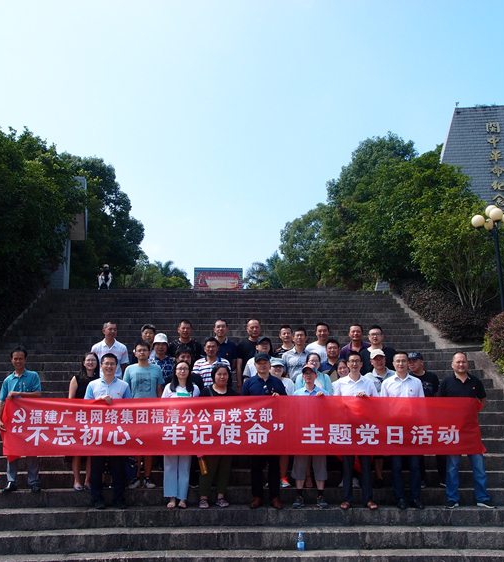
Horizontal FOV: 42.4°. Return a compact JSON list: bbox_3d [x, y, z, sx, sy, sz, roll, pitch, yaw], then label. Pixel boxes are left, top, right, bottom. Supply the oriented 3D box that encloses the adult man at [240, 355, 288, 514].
[{"bbox_3d":[0.148,1.683,7.403,0.530,1.734,0.340,0,-12,0],"label":"adult man"}]

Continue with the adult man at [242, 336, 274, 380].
[{"bbox_3d":[0.117,1.515,8.015,0.480,1.671,0.320,0,-13,-2],"label":"adult man"}]

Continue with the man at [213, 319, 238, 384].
[{"bbox_3d":[-0.401,1.377,8.552,0.500,1.754,0.300,0,-12,-2],"label":"man"}]

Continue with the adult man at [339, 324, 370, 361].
[{"bbox_3d":[1.363,1.422,8.640,0.490,1.699,0.300,-1,-12,4],"label":"adult man"}]

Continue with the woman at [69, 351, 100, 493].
[{"bbox_3d":[-1.976,1.655,7.771,0.440,1.589,0.280,2,-12,-8],"label":"woman"}]

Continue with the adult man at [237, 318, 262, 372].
[{"bbox_3d":[0.007,1.386,8.647,0.490,1.775,0.300,0,-12,0],"label":"adult man"}]

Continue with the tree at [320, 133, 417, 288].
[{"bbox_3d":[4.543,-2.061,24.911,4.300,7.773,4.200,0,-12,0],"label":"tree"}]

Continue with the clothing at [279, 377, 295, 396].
[{"bbox_3d":[0.332,1.448,7.834,0.430,0.600,0.270,0,-12,0],"label":"clothing"}]

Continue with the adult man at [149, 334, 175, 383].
[{"bbox_3d":[-1.140,1.507,8.184,0.500,1.698,0.300,1,-12,-3],"label":"adult man"}]

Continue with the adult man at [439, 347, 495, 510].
[{"bbox_3d":[2.416,1.647,7.286,0.600,1.727,0.340,-1,-13,3],"label":"adult man"}]

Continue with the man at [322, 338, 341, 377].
[{"bbox_3d":[1.013,1.547,8.176,0.480,1.617,0.300,-1,-12,3],"label":"man"}]

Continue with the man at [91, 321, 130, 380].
[{"bbox_3d":[-1.808,1.378,8.303,0.500,1.714,0.320,1,-13,-5],"label":"man"}]

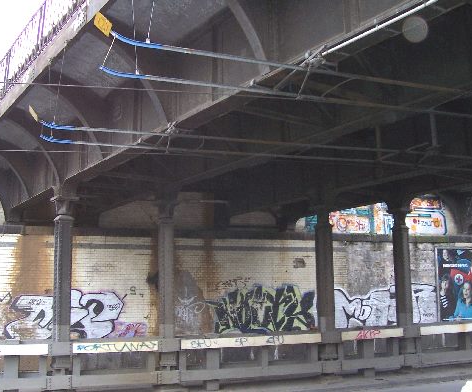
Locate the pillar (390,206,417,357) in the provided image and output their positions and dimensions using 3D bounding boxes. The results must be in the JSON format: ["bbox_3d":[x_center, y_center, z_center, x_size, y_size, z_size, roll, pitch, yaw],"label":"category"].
[{"bbox_3d":[4.839,2.458,15.980,0.420,4.351,0.420,2,-9,-19],"label":"pillar"}]

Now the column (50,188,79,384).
[{"bbox_3d":[-4.059,2.097,12.975,0.420,4.266,0.420,2,-9,-19],"label":"column"}]

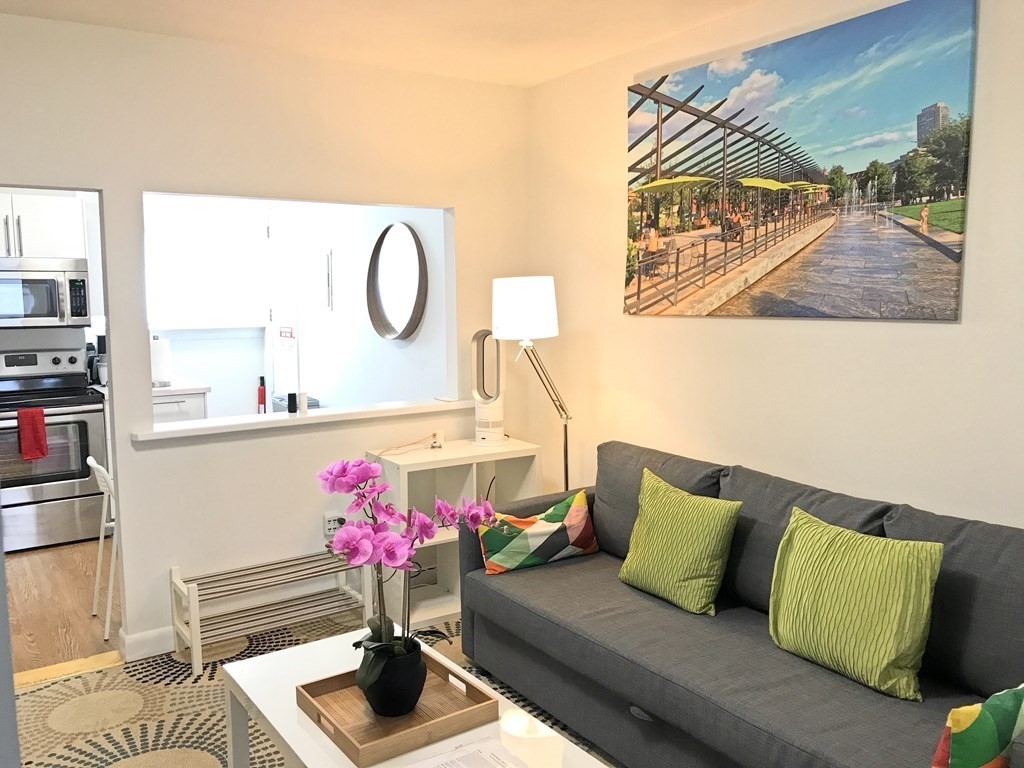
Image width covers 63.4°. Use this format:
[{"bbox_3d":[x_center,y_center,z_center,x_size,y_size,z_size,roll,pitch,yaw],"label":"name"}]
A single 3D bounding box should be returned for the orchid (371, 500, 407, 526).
[{"bbox_3d":[-0.319,0.335,2.140,0.088,0.070,0.070,-5,8,-37],"label":"orchid"}]

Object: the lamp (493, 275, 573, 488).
[{"bbox_3d":[0.154,0.292,4.005,0.500,1.610,0.330,-5,8,-34],"label":"lamp"}]

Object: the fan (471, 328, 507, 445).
[{"bbox_3d":[-0.105,0.005,4.238,0.200,0.590,0.200,2,7,22],"label":"fan"}]

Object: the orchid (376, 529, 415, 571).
[{"bbox_3d":[-0.298,0.426,2.120,0.096,0.100,0.065,0,7,6],"label":"orchid"}]

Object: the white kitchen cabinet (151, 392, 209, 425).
[{"bbox_3d":[-2.455,0.468,5.661,0.620,0.910,0.630,-5,8,-34],"label":"white kitchen cabinet"}]

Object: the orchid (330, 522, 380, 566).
[{"bbox_3d":[-0.399,0.409,2.110,0.122,0.108,0.070,0,7,3],"label":"orchid"}]

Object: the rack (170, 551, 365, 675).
[{"bbox_3d":[-1.053,0.961,3.689,0.790,0.375,0.320,-5,8,-34],"label":"rack"}]

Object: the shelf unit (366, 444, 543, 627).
[{"bbox_3d":[-0.261,0.706,4.113,0.770,0.770,0.390,-4,8,-30],"label":"shelf unit"}]

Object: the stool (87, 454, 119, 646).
[{"bbox_3d":[-1.751,0.733,3.929,0.450,0.780,0.420,-5,8,-34],"label":"stool"}]

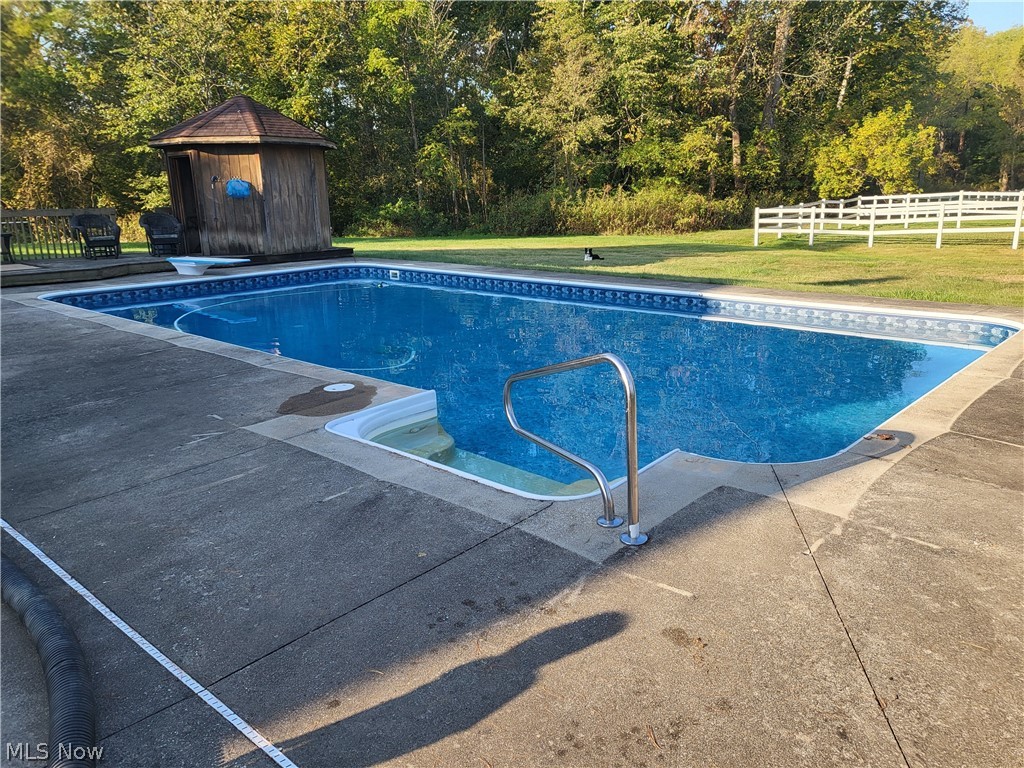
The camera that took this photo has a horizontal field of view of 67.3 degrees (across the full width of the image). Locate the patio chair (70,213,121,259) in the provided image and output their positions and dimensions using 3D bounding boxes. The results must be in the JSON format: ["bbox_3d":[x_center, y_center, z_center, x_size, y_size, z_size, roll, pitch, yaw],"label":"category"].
[{"bbox_3d":[-9.142,-3.239,16.898,0.780,0.932,0.700,12,19,42],"label":"patio chair"}]

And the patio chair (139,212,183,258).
[{"bbox_3d":[-7.857,-3.340,17.211,0.780,0.912,0.700,12,19,42],"label":"patio chair"}]

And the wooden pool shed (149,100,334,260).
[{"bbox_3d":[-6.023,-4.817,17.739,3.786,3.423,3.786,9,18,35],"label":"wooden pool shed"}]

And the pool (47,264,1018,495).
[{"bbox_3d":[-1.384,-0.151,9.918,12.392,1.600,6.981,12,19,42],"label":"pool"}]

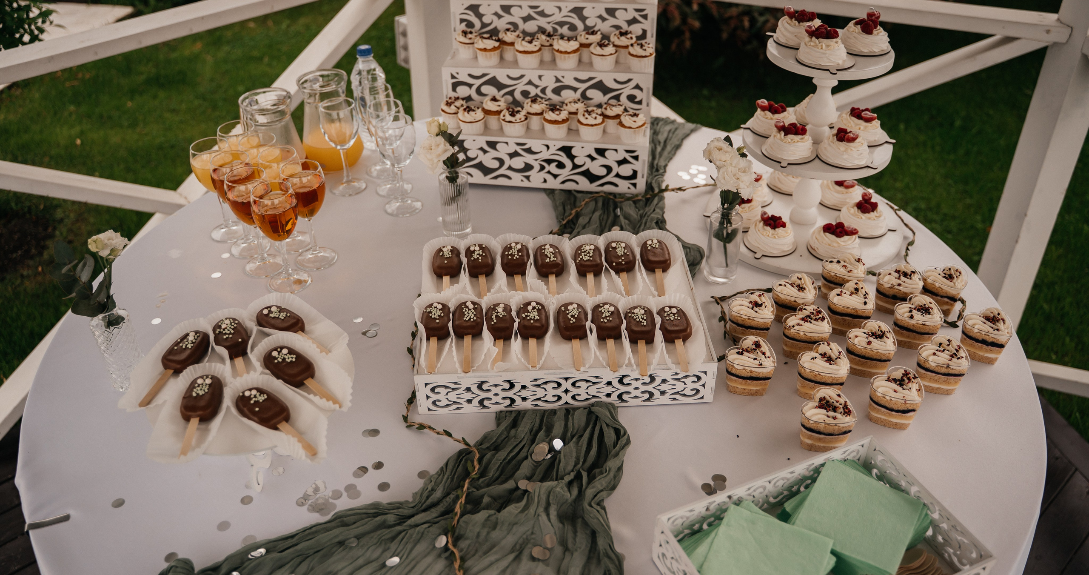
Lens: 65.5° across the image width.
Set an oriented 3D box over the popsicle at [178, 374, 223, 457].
[{"bbox_3d":[-0.417,0.157,1.020,0.044,0.022,0.146,-3,35,-3],"label":"popsicle"}]

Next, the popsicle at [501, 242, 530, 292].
[{"bbox_3d":[-0.039,-0.020,1.291,0.044,0.022,0.146,-3,41,-4],"label":"popsicle"}]

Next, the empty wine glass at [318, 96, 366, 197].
[{"bbox_3d":[-0.395,-0.272,1.659,0.075,0.174,0.075,0,35,0],"label":"empty wine glass"}]

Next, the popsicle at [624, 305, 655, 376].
[{"bbox_3d":[0.136,0.071,1.179,0.043,0.022,0.149,1,36,4],"label":"popsicle"}]

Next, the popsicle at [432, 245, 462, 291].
[{"bbox_3d":[-0.153,-0.022,1.318,0.043,0.022,0.149,-4,36,-3],"label":"popsicle"}]

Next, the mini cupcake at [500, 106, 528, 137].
[{"bbox_3d":[-0.058,-0.322,1.636,0.053,0.051,0.053,-1,35,1],"label":"mini cupcake"}]

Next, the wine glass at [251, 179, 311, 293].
[{"bbox_3d":[-0.462,-0.087,1.485,0.082,0.188,0.082,-1,36,0],"label":"wine glass"}]

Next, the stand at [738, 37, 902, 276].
[{"bbox_3d":[0.475,-0.255,1.484,0.350,0.335,0.350,0,35,0],"label":"stand"}]

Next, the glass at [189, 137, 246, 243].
[{"bbox_3d":[-0.607,-0.179,1.581,0.078,0.180,0.078,0,35,0],"label":"glass"}]

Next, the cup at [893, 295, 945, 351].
[{"bbox_3d":[0.602,0.063,1.363,0.077,0.063,0.072,-25,42,-29],"label":"cup"}]

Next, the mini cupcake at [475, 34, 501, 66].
[{"bbox_3d":[-0.111,-0.471,1.673,0.052,0.054,0.052,4,36,7],"label":"mini cupcake"}]

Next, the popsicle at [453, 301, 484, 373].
[{"bbox_3d":[-0.107,0.069,1.189,0.044,0.022,0.152,-3,36,-1],"label":"popsicle"}]

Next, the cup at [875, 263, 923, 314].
[{"bbox_3d":[0.590,0.011,1.395,0.074,0.062,0.076,-21,40,-26],"label":"cup"}]

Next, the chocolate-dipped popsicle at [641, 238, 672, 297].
[{"bbox_3d":[0.174,-0.032,1.313,0.044,0.020,0.150,2,34,3],"label":"chocolate-dipped popsicle"}]

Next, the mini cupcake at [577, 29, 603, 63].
[{"bbox_3d":[0.090,-0.480,1.679,0.052,0.054,0.052,4,36,7],"label":"mini cupcake"}]

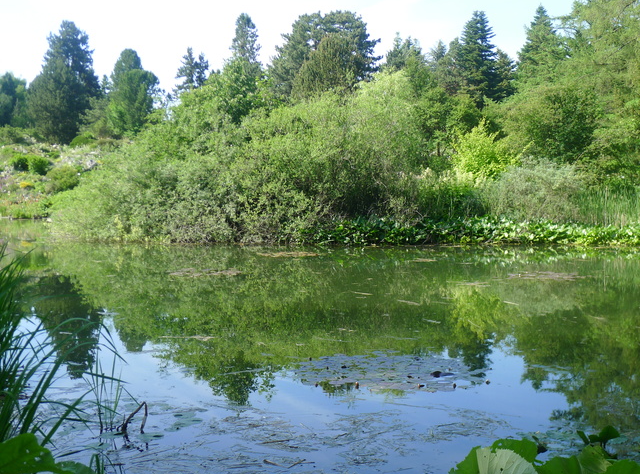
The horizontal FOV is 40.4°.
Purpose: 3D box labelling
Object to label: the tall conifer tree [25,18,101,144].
[{"bbox_3d":[-28.225,-16.917,95.624,7.980,13.410,7.740,-1,4,-16],"label":"tall conifer tree"}]

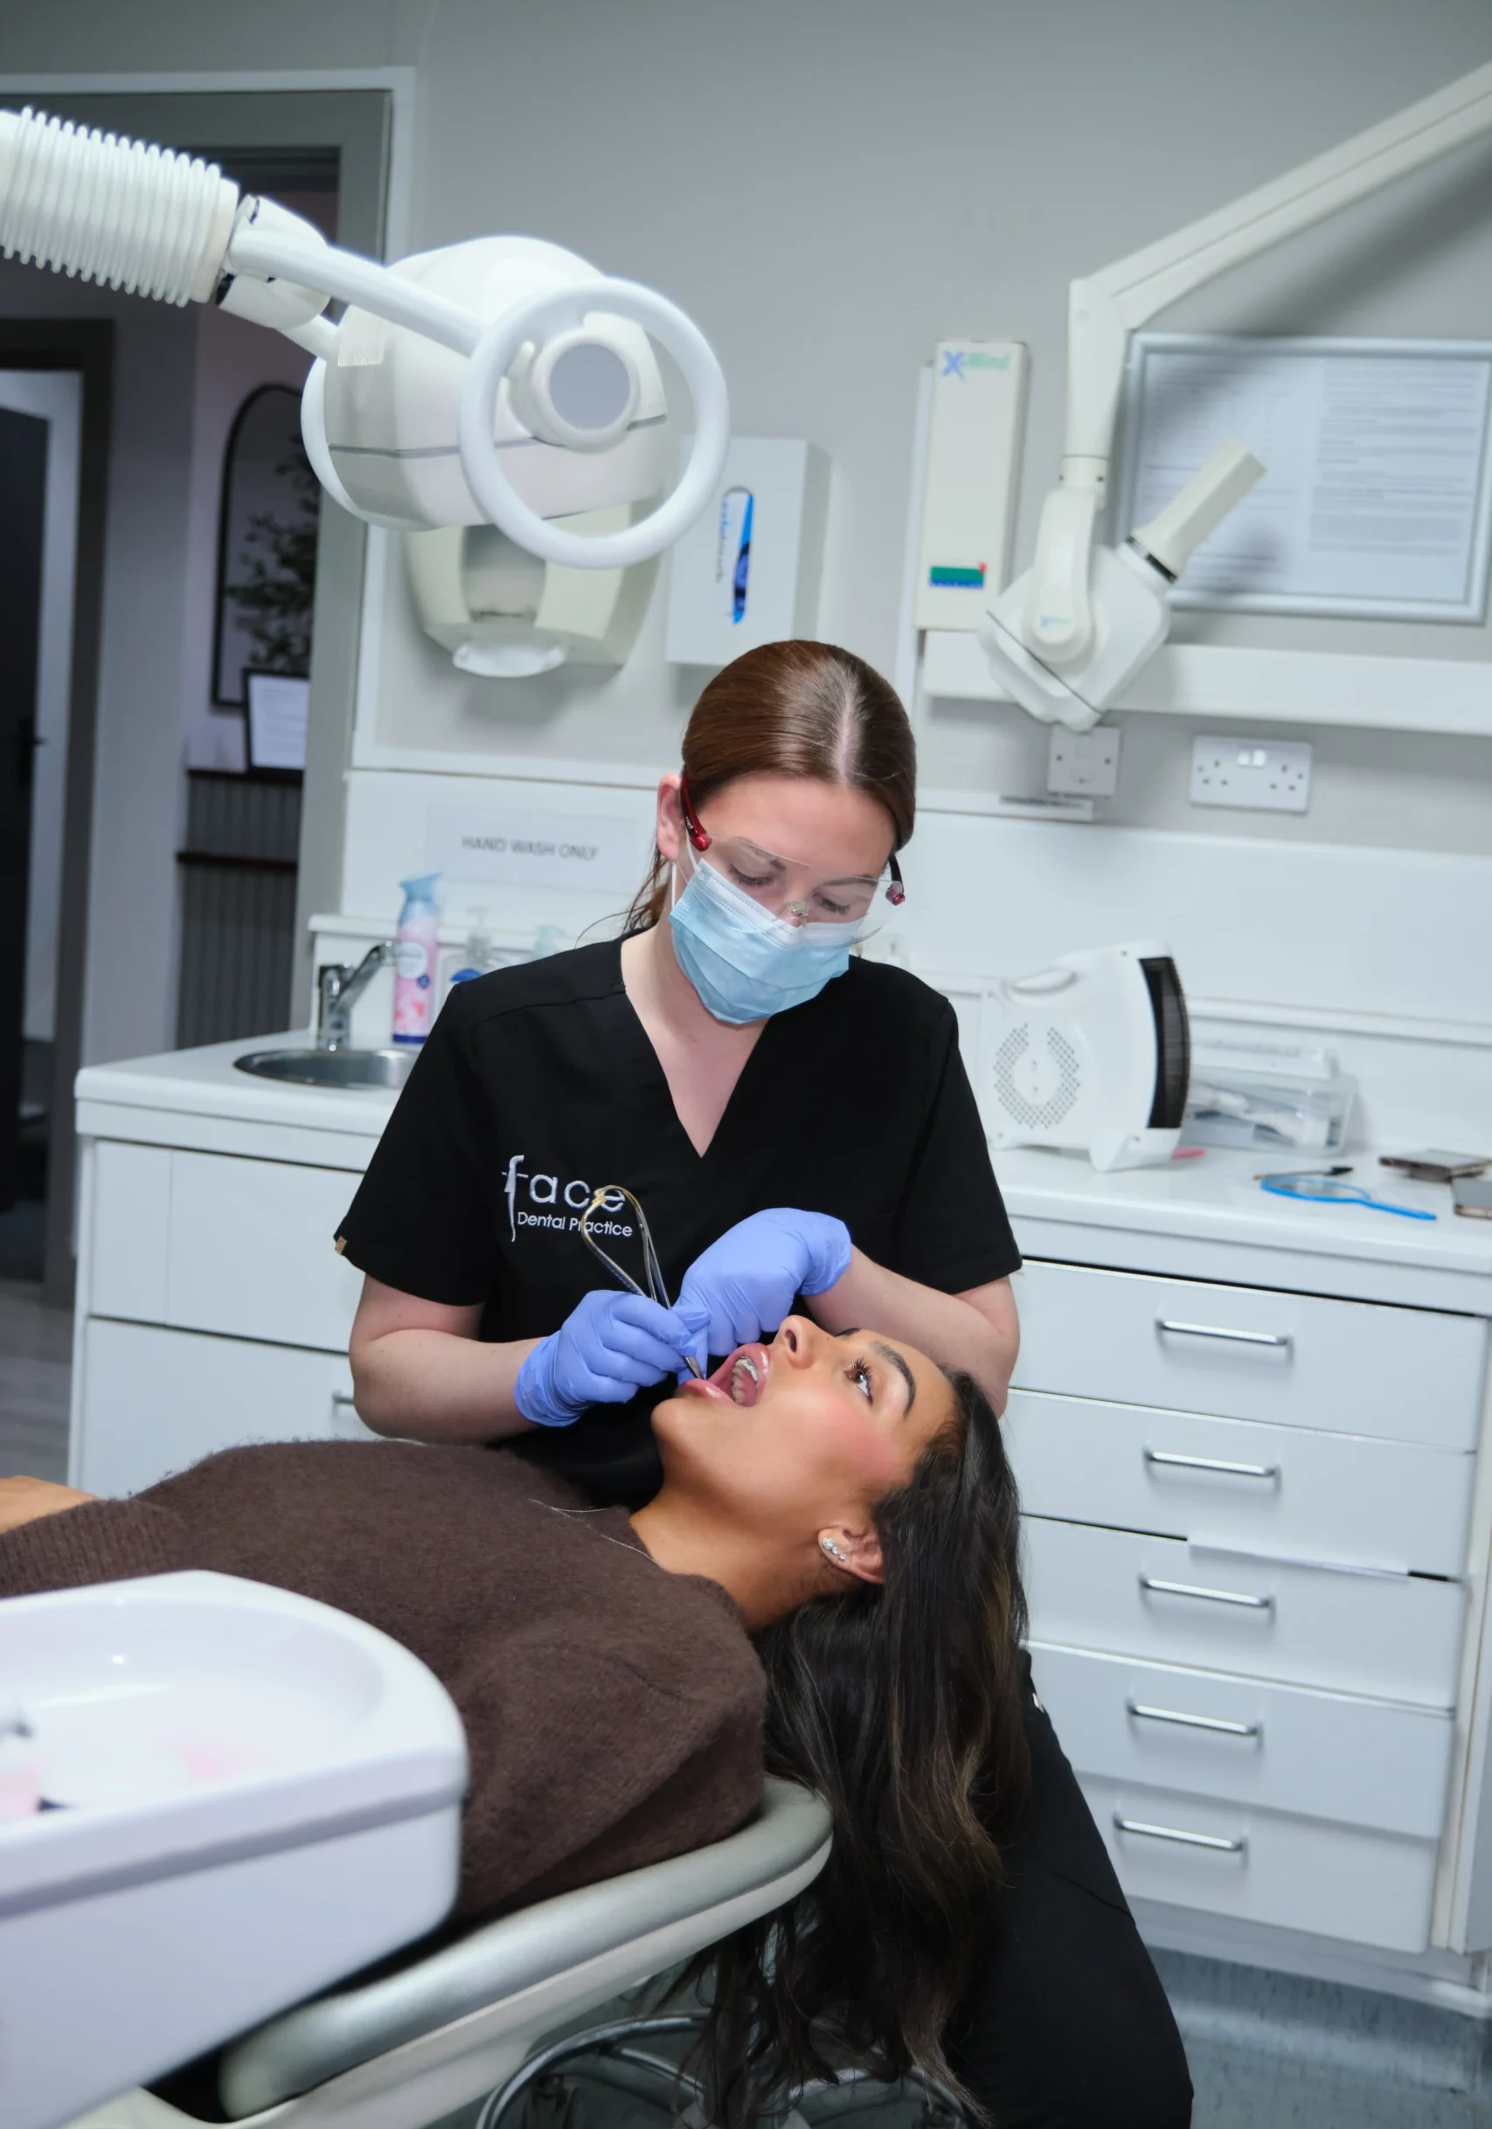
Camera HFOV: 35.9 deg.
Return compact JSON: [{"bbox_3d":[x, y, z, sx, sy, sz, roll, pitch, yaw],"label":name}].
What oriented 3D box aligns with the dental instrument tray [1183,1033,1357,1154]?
[{"bbox_3d":[0.611,0.032,2.780,0.245,0.126,0.150,6,7,16],"label":"dental instrument tray"}]

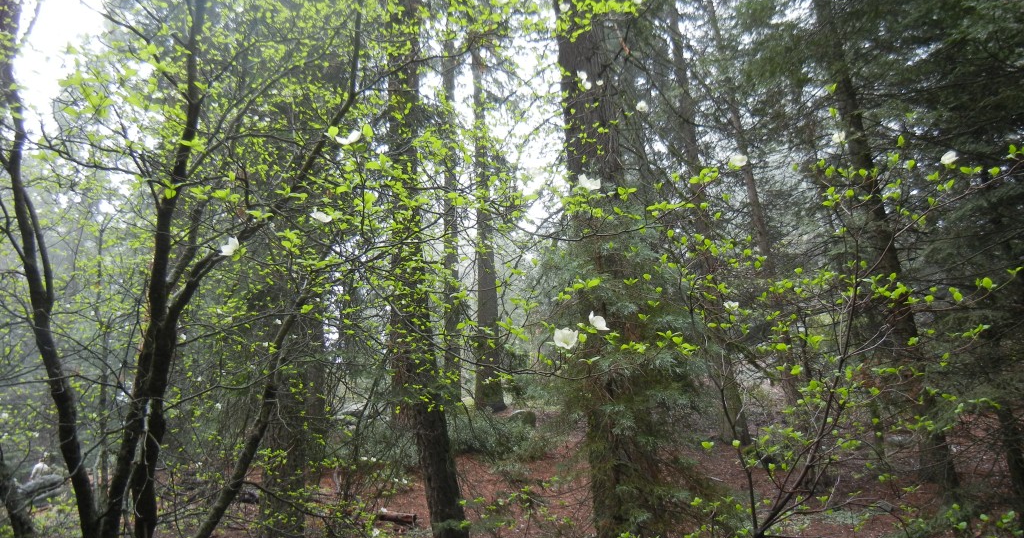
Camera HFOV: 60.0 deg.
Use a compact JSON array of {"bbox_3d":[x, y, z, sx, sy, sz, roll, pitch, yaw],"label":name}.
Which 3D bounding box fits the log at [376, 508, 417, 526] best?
[{"bbox_3d":[-1.367,2.926,10.500,0.490,0.125,0.130,-1,-13,21],"label":"log"}]

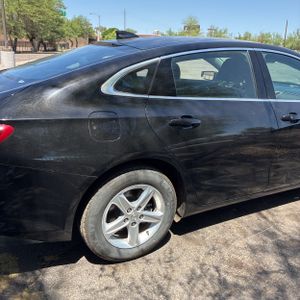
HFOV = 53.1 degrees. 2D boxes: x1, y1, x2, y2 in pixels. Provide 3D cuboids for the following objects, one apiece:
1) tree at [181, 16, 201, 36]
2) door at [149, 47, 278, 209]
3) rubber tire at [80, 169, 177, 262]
[{"bbox_3d":[4.867,-13.875,37.215,2.800,4.890,2.800,3,19,6],"label":"tree"},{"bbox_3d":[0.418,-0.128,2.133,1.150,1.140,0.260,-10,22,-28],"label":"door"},{"bbox_3d":[-0.138,0.397,1.973,0.670,0.670,0.210,-10,22,-28],"label":"rubber tire"}]

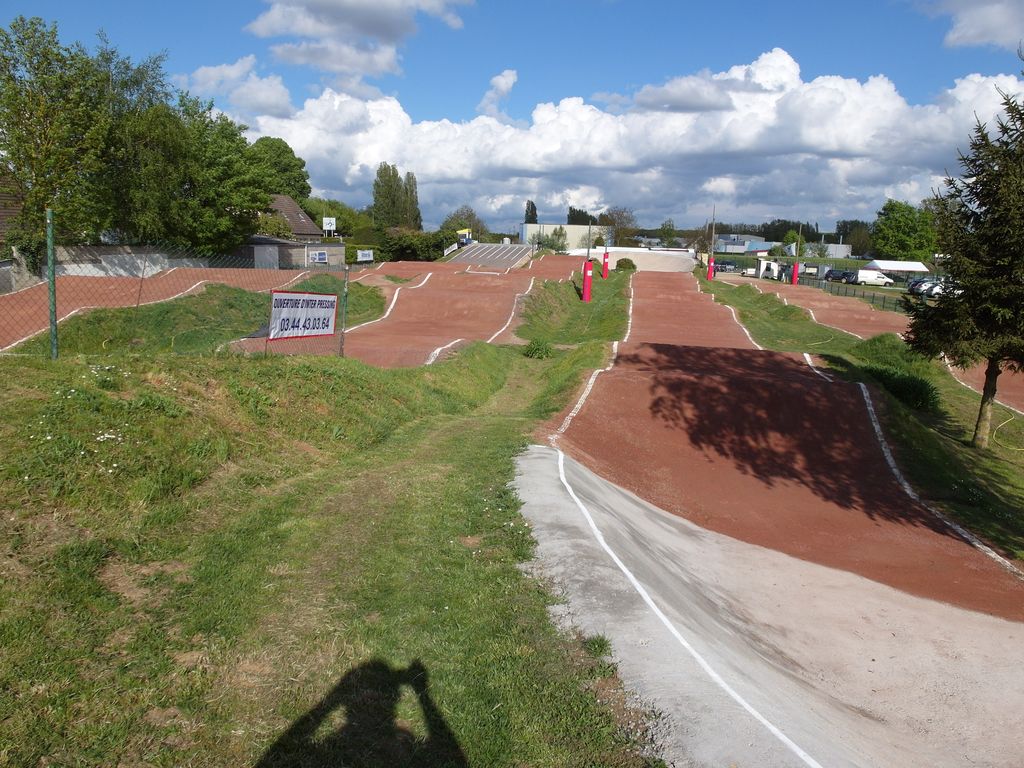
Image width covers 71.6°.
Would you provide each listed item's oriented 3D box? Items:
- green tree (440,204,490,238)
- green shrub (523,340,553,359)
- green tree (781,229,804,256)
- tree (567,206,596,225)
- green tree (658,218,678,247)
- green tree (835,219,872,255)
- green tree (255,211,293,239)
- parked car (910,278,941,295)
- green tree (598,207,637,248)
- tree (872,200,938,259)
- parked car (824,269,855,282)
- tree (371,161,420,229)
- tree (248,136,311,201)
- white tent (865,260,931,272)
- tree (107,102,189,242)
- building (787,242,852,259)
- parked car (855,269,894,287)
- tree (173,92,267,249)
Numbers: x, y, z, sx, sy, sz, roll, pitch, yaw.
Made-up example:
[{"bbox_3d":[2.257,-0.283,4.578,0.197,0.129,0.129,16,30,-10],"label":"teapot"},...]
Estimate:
[{"bbox_3d":[-8.322,-26.470,122.891,8.200,8.597,8.200,1,12,-4],"label":"green tree"},{"bbox_3d":[0.723,-0.976,20.053,0.820,0.510,0.800,3,12,2],"label":"green shrub"},{"bbox_3d":[81.549,-40.328,205.908,6.300,8.759,6.300,7,13,21],"label":"green tree"},{"bbox_3d":[20.067,-45.187,205.000,8.800,12.800,7.500,3,12,6],"label":"tree"},{"bbox_3d":[33.063,-30.845,150.000,4.300,8.500,4.300,4,12,12],"label":"green tree"},{"bbox_3d":[113.032,-48.324,235.000,12.500,13.000,11.500,7,13,26],"label":"green tree"},{"bbox_3d":[-23.611,-14.544,70.543,4.000,5.241,4.000,-2,13,-18],"label":"green tree"},{"bbox_3d":[41.682,-9.730,70.347,4.100,1.480,1.720,3,12,2],"label":"parked car"},{"bbox_3d":[20.419,-29.879,141.044,8.000,10.073,8.000,4,12,8],"label":"green tree"},{"bbox_3d":[88.901,-34.817,160.000,14.000,14.200,13.000,8,13,29],"label":"tree"},{"bbox_3d":[38.083,-12.386,81.845,1.720,1.500,4.100,-1,12,-15],"label":"parked car"},{"bbox_3d":[-27.074,-41.947,165.000,11.300,19.000,8.500,-1,12,-9],"label":"tree"},{"bbox_3d":[-34.318,-26.428,99.640,12.000,15.822,12.000,-2,13,-19],"label":"tree"},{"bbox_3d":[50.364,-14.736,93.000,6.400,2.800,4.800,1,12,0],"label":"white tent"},{"bbox_3d":[-25.645,-13.810,50.191,6.000,11.492,6.000,-4,13,-27],"label":"tree"},{"bbox_3d":[104.986,-45.986,245.493,19.000,4.755,14.000,3,12,3],"label":"building"},{"bbox_3d":[44.151,-12.803,86.000,4.300,1.920,1.800,6,13,23],"label":"parked car"},{"bbox_3d":[-23.894,-16.624,58.000,8.500,13.800,8.500,-3,13,-22],"label":"tree"}]

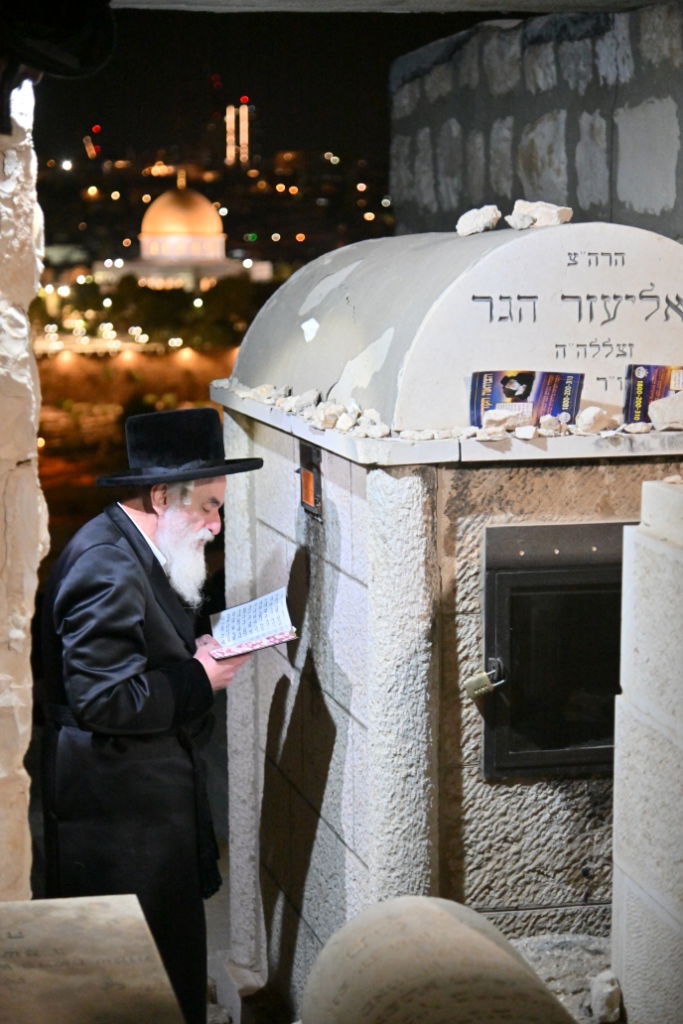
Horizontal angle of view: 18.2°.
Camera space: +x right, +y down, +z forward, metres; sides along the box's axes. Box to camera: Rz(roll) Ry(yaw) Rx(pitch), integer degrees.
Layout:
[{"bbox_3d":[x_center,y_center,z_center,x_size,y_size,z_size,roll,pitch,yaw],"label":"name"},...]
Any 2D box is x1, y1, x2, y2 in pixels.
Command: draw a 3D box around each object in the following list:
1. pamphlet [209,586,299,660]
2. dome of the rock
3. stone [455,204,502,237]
[{"bbox_3d":[-0.192,0.240,4.650,0.180,0.060,0.205,-16,22,-2],"label":"pamphlet"},{"bbox_3d":[-43.361,-78.158,580.000,23.000,20.300,23.000,0,7,0],"label":"dome of the rock"},{"bbox_3d":[0.312,-0.664,4.860,0.102,0.066,0.075,0,7,0],"label":"stone"}]

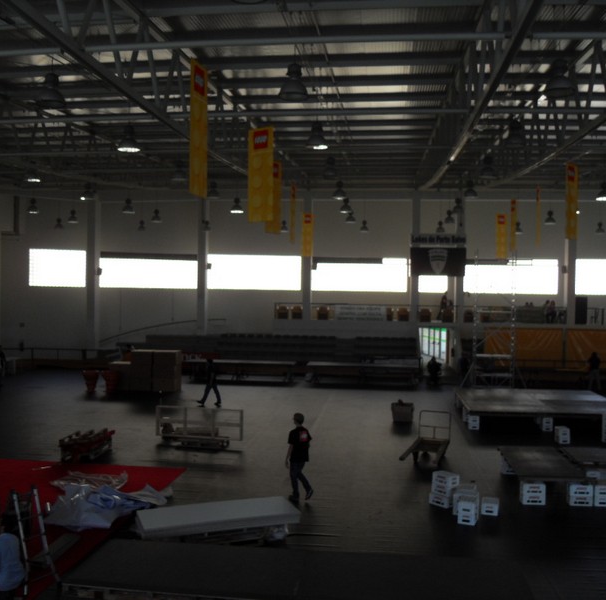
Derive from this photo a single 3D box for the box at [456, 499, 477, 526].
[{"bbox_3d":[3.028,3.882,11.964,0.310,0.430,0.440,1,0,15],"label":"box"}]

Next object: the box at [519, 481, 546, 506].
[{"bbox_3d":[4.555,3.809,12.797,0.460,0.430,0.330,1,1,7],"label":"box"}]

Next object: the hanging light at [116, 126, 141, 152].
[{"bbox_3d":[-3.362,-3.154,12.549,0.450,0.480,0.450,1,1,0],"label":"hanging light"}]

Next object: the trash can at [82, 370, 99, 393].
[{"bbox_3d":[-8.112,3.122,24.806,0.680,0.780,0.680,0,1,-18],"label":"trash can"}]

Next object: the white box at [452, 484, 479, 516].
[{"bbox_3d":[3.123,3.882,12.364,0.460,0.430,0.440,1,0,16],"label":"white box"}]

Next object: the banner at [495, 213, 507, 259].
[{"bbox_3d":[8.721,-2.804,28.400,0.510,2.000,0.030,1,1,14],"label":"banner"}]

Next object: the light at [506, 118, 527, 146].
[{"bbox_3d":[4.831,-3.812,14.711,0.490,0.590,0.490,1,0,7],"label":"light"}]

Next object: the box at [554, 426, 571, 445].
[{"bbox_3d":[7.575,3.951,18.940,0.320,0.430,0.440,1,0,0],"label":"box"}]

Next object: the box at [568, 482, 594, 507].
[{"bbox_3d":[5.446,3.823,12.748,0.460,0.430,0.330,1,1,7],"label":"box"}]

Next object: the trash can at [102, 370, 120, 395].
[{"bbox_3d":[-7.498,3.181,25.309,0.680,0.860,0.680,1,1,0],"label":"trash can"}]

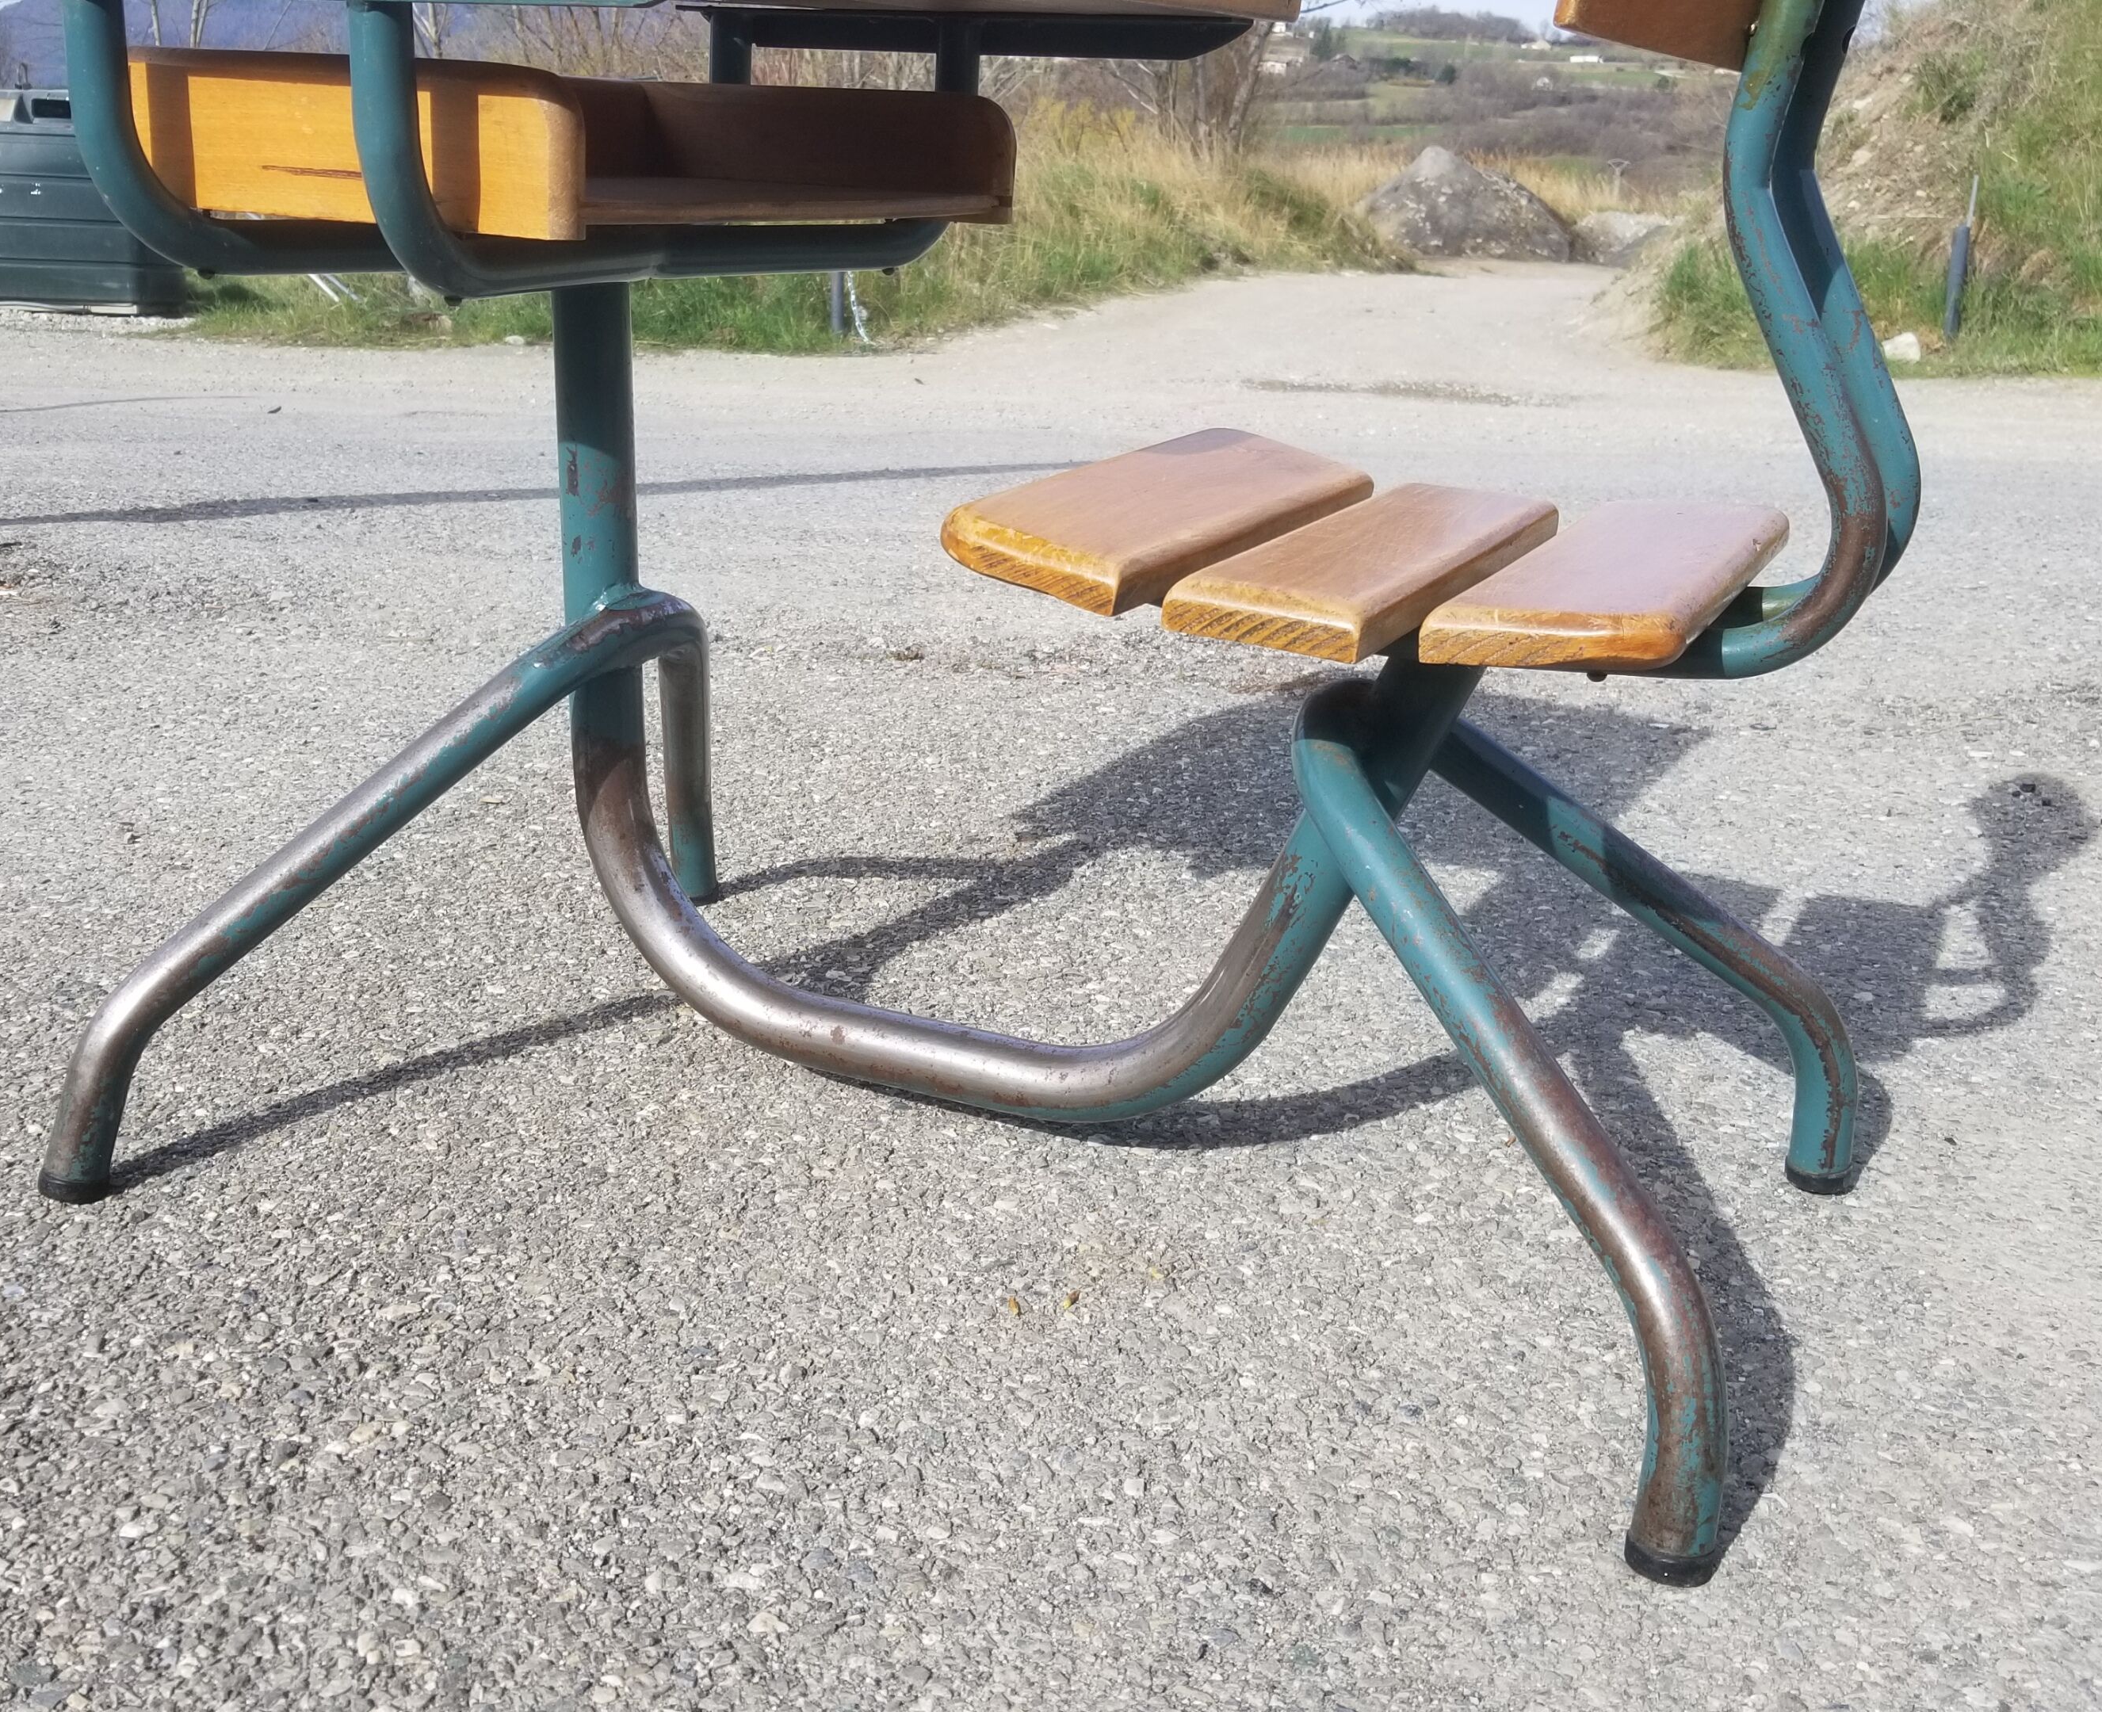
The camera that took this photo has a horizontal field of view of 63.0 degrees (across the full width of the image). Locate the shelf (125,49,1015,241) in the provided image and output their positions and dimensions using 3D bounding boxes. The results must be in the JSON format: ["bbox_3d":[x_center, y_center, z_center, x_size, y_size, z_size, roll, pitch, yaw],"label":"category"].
[{"bbox_3d":[-0.229,-0.370,0.892,0.282,0.066,0.344,15,26,26],"label":"shelf"}]

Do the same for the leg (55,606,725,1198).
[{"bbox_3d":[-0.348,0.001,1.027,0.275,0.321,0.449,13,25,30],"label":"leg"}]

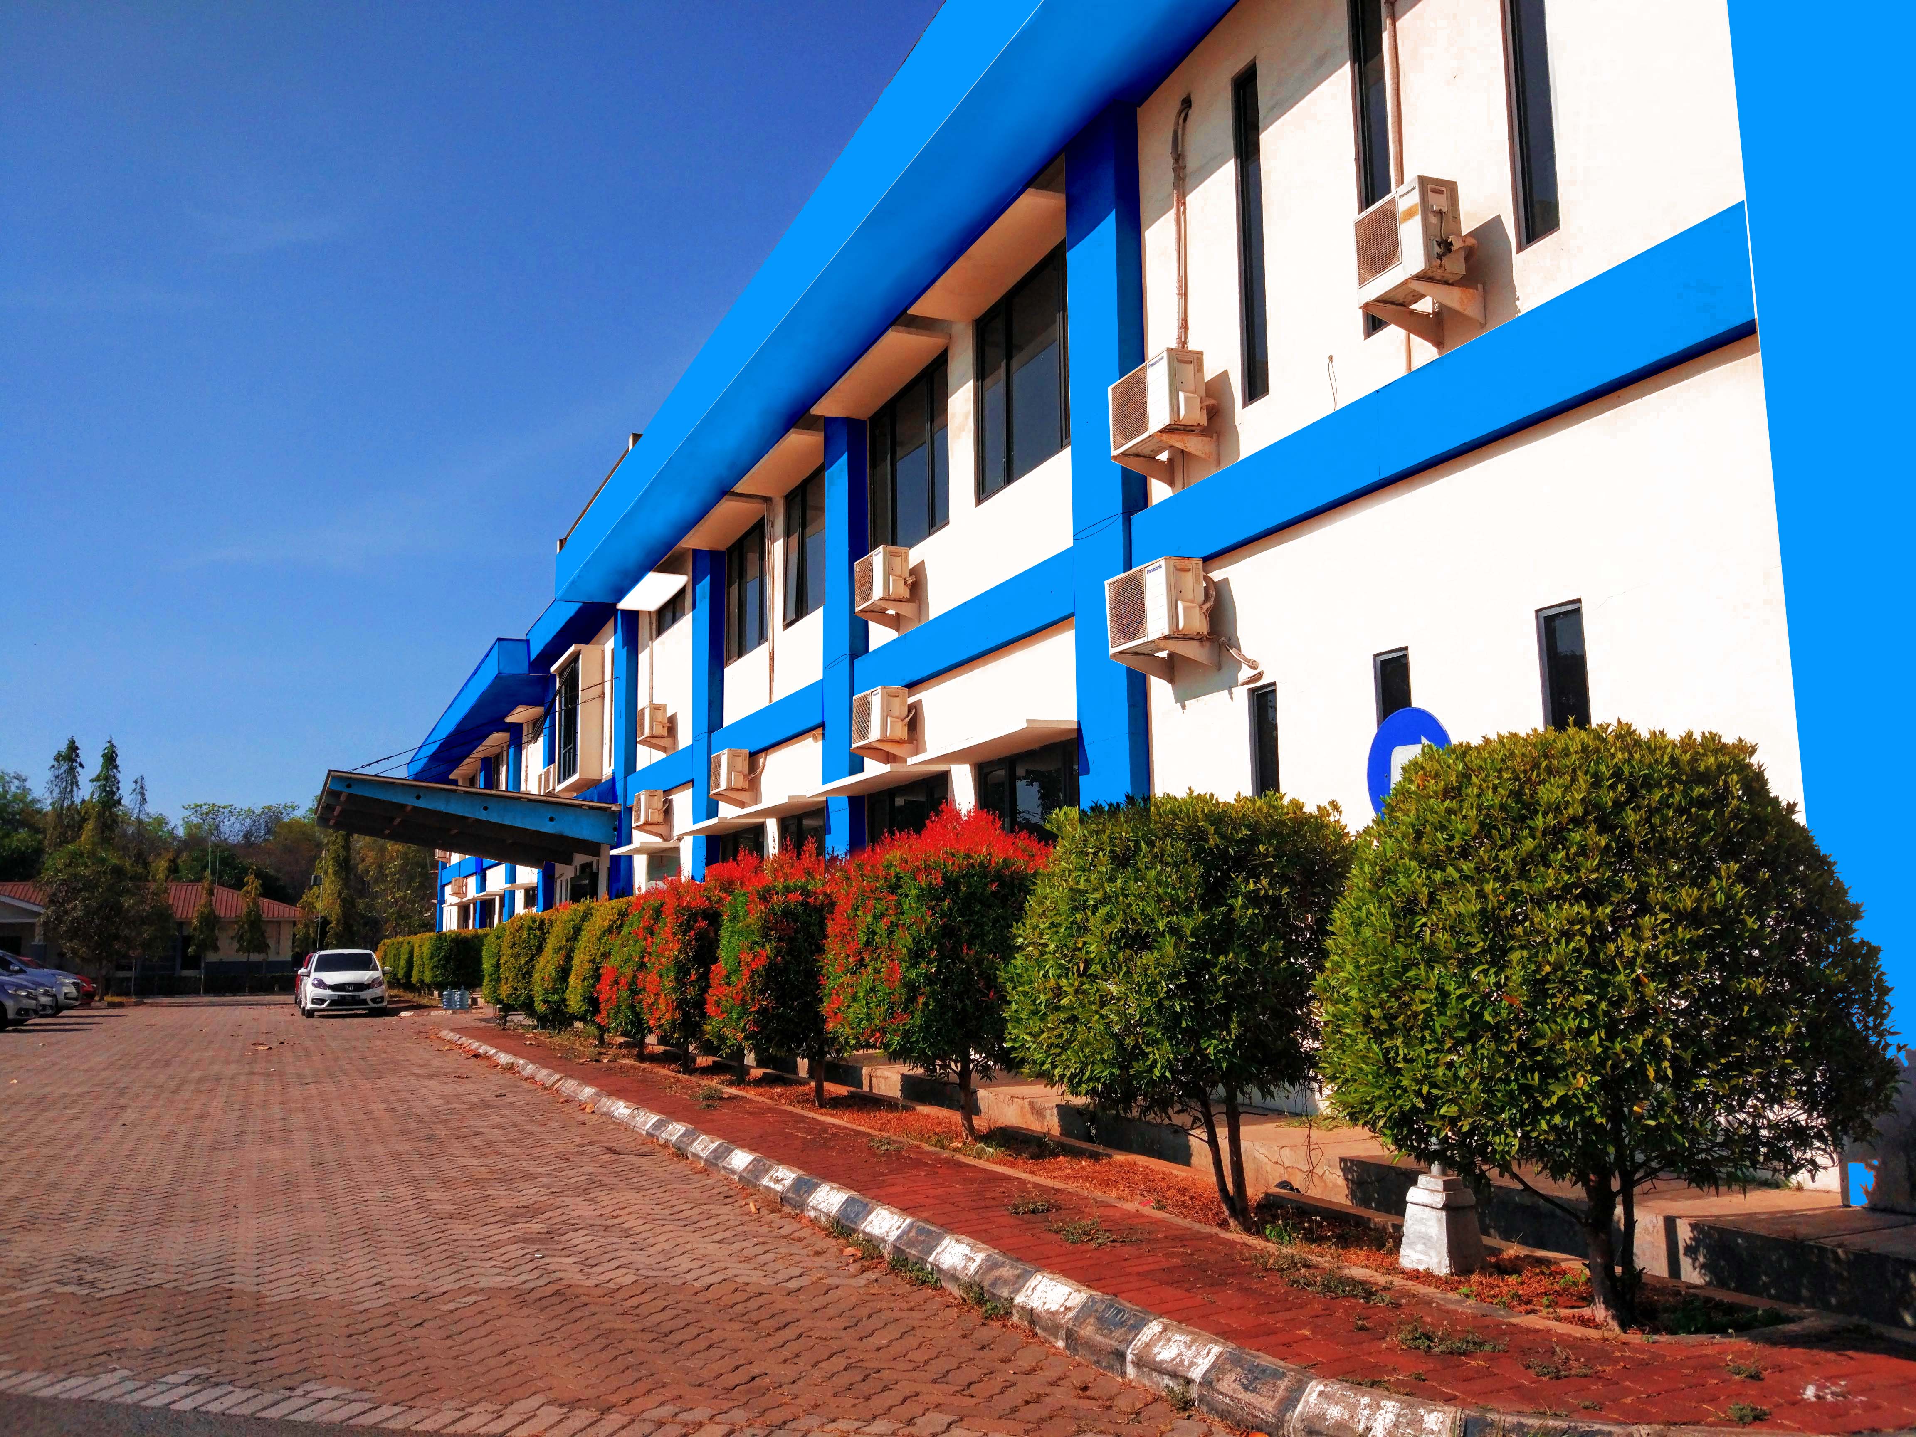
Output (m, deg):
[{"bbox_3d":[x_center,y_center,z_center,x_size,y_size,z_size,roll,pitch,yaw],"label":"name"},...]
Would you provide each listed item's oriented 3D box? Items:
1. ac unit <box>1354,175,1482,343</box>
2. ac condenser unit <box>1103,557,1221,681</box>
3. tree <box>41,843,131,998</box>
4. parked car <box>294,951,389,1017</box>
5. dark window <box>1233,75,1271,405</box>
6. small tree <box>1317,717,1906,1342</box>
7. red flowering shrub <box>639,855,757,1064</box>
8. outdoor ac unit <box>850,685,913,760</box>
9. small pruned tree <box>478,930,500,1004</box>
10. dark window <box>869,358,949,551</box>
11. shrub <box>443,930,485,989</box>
[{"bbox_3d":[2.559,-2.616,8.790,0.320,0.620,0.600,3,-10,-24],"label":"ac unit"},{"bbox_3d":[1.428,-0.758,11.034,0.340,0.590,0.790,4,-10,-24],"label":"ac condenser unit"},{"bbox_3d":[-30.353,7.067,54.000,3.300,5.450,3.200,4,-10,-24],"label":"tree"},{"bbox_3d":[-13.968,6.006,35.222,1.680,1.485,3.640,3,-10,-24],"label":"parked car"},{"bbox_3d":[2.020,-3.345,10.678,0.100,2.408,0.276,3,-10,-24],"label":"dark window"},{"bbox_3d":[2.188,1.031,5.314,1.850,2.000,1.850,3,-10,-24],"label":"small tree"},{"bbox_3d":[-2.157,2.401,14.418,1.450,2.020,1.450,3,-9,-24],"label":"red flowering shrub"},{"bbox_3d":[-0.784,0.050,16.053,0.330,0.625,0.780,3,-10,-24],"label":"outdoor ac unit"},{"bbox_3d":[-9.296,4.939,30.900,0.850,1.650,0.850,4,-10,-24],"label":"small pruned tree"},{"bbox_3d":[-0.536,-2.649,16.366,0.100,1.796,2.184,3,-10,-24],"label":"dark window"},{"bbox_3d":[-10.437,5.408,32.985,1.500,1.720,1.500,3,-9,-24],"label":"shrub"}]

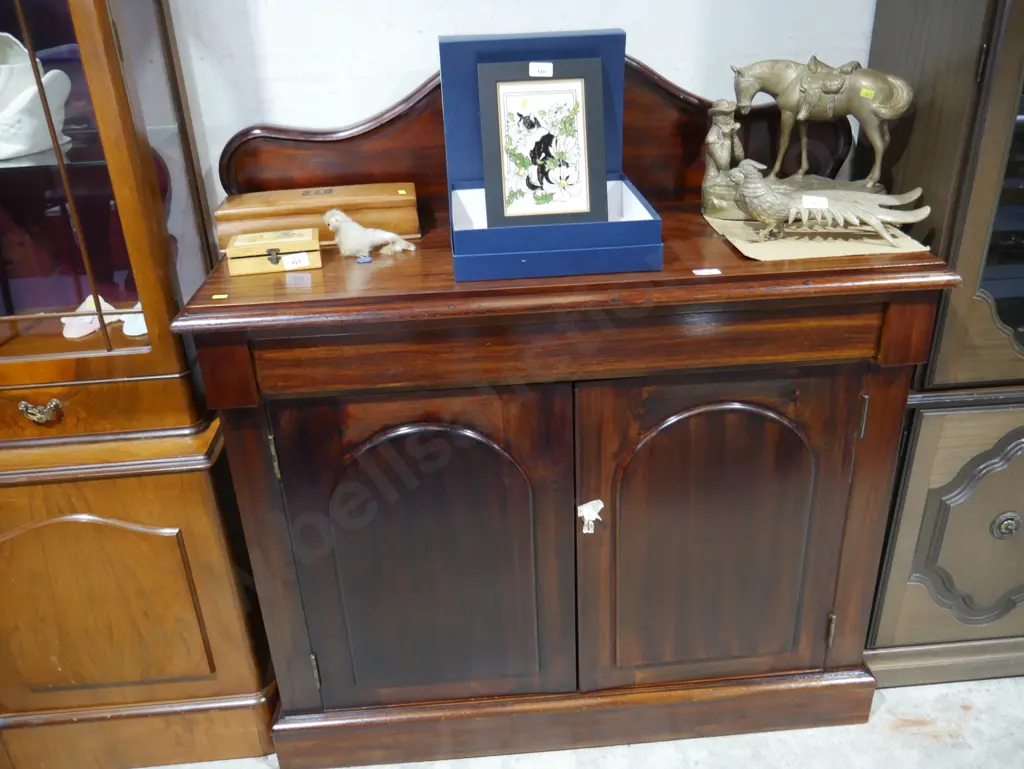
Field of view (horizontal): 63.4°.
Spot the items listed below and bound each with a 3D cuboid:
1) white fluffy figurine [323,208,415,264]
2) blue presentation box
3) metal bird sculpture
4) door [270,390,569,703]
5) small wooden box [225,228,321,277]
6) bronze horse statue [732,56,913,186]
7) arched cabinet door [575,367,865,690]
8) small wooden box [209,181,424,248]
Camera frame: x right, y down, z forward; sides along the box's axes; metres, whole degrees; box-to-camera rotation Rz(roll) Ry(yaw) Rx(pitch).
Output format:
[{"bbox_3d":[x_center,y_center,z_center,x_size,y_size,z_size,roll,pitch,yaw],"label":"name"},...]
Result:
[{"bbox_3d":[-0.228,-0.241,1.315,0.138,0.079,0.061,-10,27,-15],"label":"white fluffy figurine"},{"bbox_3d":[0.053,-0.374,1.301,0.306,0.308,0.363,-4,26,-2],"label":"blue presentation box"},{"bbox_3d":[0.506,-0.299,1.336,0.314,0.127,0.130,-4,24,-2],"label":"metal bird sculpture"},{"bbox_3d":[-0.125,0.291,1.404,0.467,0.628,0.025,-4,24,-2],"label":"door"},{"bbox_3d":[-0.370,-0.209,1.305,0.139,0.042,0.079,-7,26,-9],"label":"small wooden box"},{"bbox_3d":[0.522,-0.451,1.420,0.283,0.210,0.081,8,28,20],"label":"bronze horse statue"},{"bbox_3d":[0.339,0.261,1.423,0.461,0.628,0.025,-4,24,-2],"label":"arched cabinet door"},{"bbox_3d":[-0.333,-0.295,1.452,0.338,0.066,0.140,-5,26,-6],"label":"small wooden box"}]

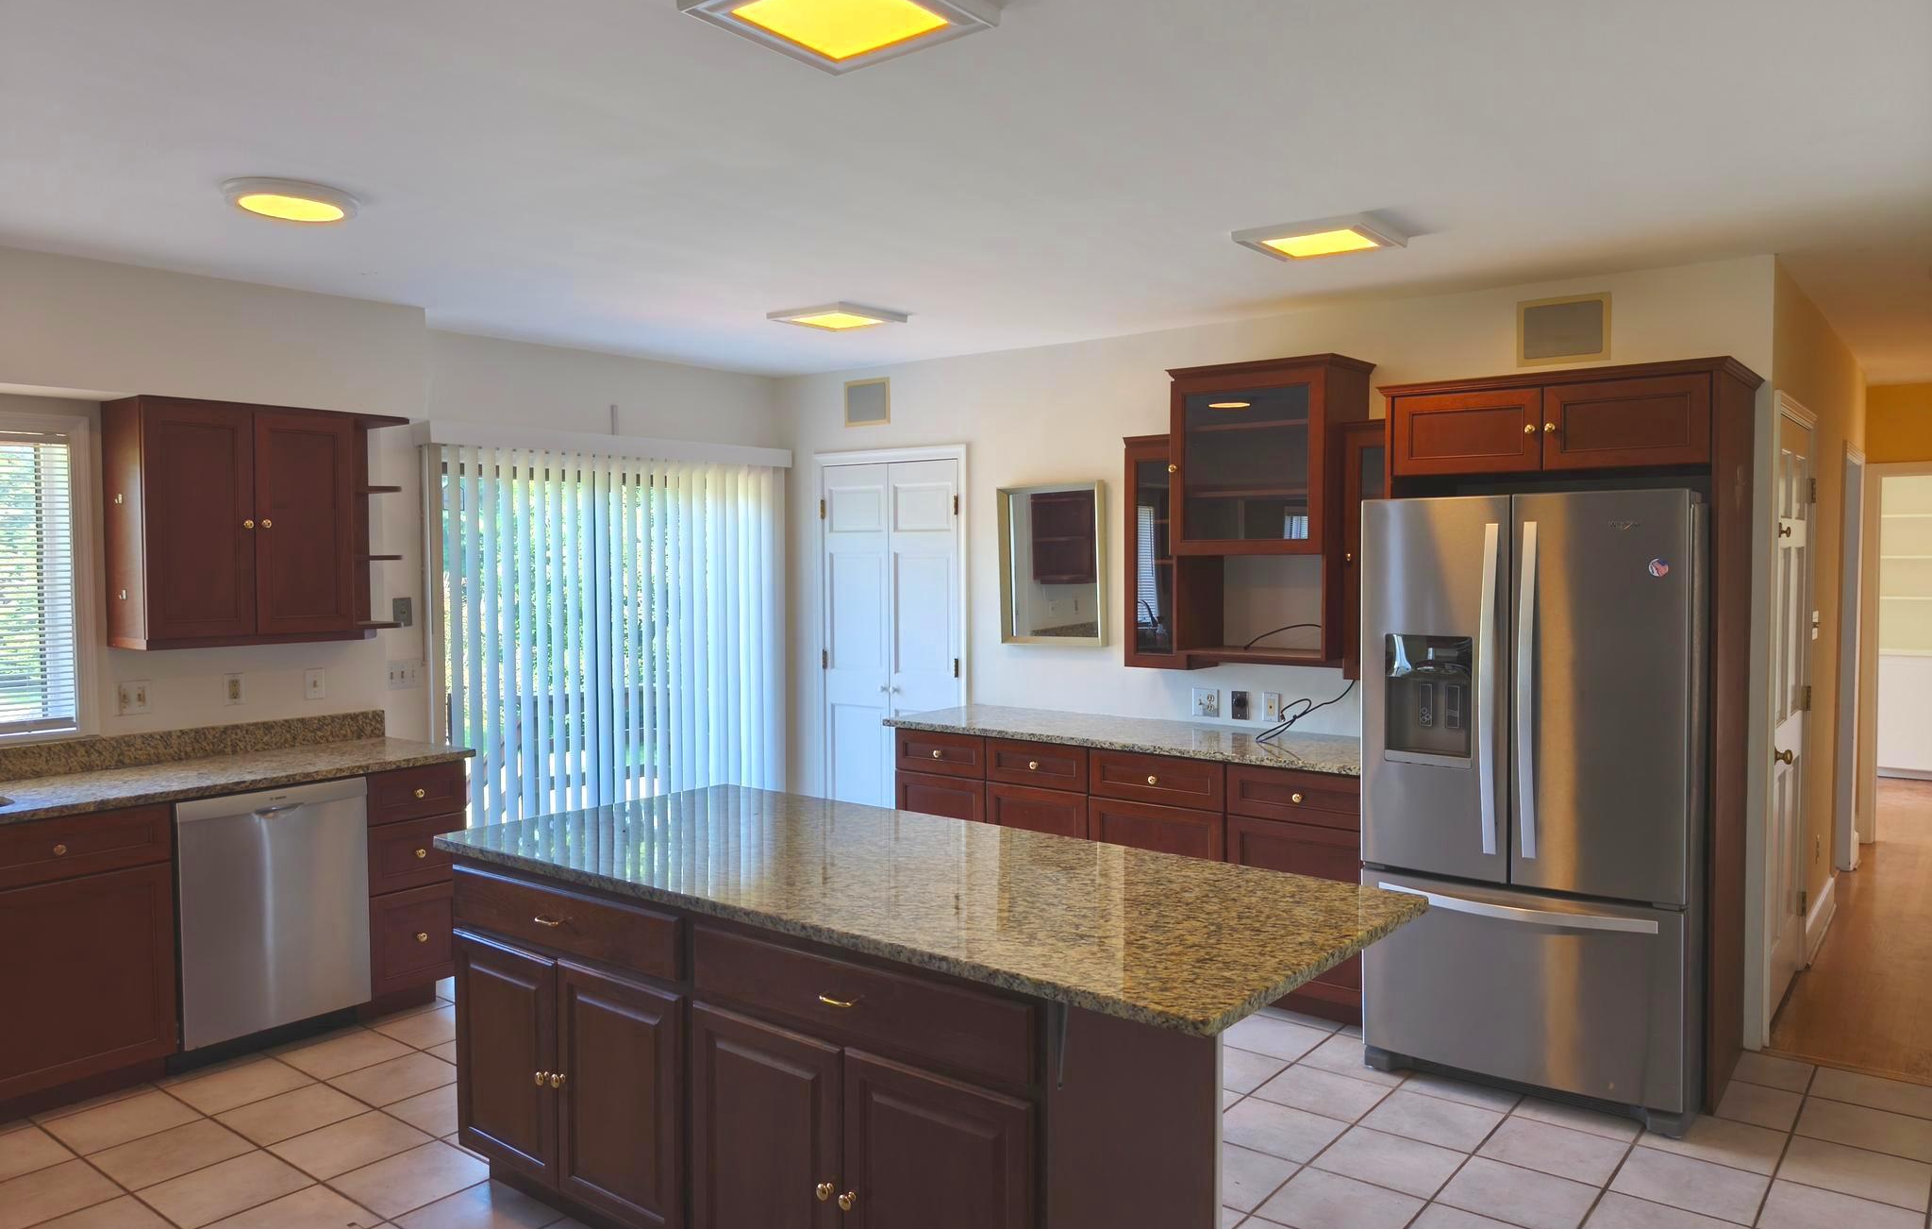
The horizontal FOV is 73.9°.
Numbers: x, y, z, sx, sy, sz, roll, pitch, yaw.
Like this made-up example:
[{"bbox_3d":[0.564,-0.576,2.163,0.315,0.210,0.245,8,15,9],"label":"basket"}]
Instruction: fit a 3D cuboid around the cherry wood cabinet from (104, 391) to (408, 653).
[{"bbox_3d":[-2.467,-0.310,4.545,0.330,0.813,0.890,1,3,39],"label":"cherry wood cabinet"}]

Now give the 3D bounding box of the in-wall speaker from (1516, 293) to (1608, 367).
[{"bbox_3d":[2.040,-0.967,4.383,0.298,0.225,0.030,1,3,39],"label":"in-wall speaker"}]

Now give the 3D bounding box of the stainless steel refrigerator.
[{"bbox_3d":[1.844,0.535,4.089,0.899,1.781,0.869,1,2,38],"label":"stainless steel refrigerator"}]

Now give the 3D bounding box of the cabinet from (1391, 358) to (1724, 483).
[{"bbox_3d":[1.954,-0.588,4.171,0.984,0.305,0.666,1,2,38],"label":"cabinet"}]

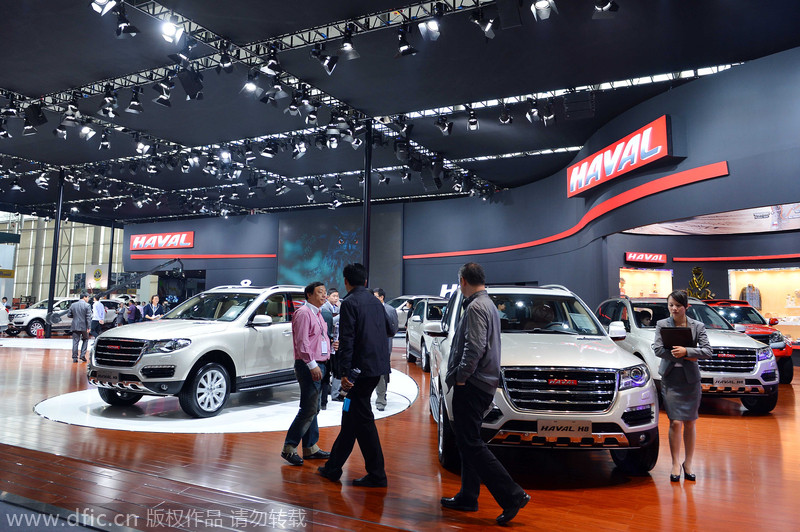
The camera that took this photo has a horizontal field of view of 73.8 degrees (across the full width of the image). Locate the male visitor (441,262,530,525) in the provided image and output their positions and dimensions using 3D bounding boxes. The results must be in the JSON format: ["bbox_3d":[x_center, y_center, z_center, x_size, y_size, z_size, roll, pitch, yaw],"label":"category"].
[{"bbox_3d":[0.617,0.891,3.869,0.640,1.770,0.500,-1,-5,25],"label":"male visitor"}]

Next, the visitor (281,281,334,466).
[{"bbox_3d":[-0.889,1.011,5.124,0.420,1.725,0.480,-1,-6,23],"label":"visitor"}]

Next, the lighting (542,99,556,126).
[{"bbox_3d":[4.451,-4.572,15.880,0.400,0.700,0.450,-1,-5,17],"label":"lighting"}]

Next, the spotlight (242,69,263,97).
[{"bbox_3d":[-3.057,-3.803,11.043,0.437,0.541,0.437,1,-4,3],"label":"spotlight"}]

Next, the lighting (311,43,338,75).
[{"bbox_3d":[-1.392,-3.827,9.828,0.468,0.540,0.378,-1,-5,21],"label":"lighting"}]

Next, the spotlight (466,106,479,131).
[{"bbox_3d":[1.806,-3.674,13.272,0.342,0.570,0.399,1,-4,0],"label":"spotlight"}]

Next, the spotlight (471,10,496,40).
[{"bbox_3d":[1.752,-5.055,11.158,0.500,0.520,0.480,-2,-6,30],"label":"spotlight"}]

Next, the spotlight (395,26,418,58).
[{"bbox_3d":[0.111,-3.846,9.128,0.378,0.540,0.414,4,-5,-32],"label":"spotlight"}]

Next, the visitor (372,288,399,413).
[{"bbox_3d":[-0.267,1.195,7.685,0.400,1.756,0.500,3,-6,-22],"label":"visitor"}]

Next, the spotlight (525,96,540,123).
[{"bbox_3d":[3.771,-4.454,15.165,0.440,0.520,0.500,1,35,-8],"label":"spotlight"}]

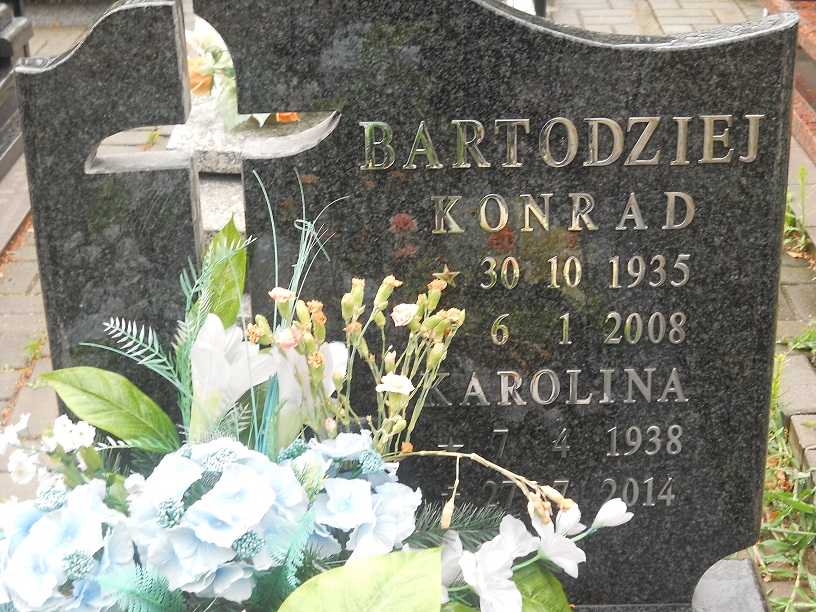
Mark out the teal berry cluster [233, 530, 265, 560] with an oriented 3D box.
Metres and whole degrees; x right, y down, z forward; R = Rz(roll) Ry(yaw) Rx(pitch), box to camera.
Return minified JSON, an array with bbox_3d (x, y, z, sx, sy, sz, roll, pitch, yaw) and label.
[{"bbox_3d":[-0.142,0.215,1.397,0.030,0.026,0.027,-9,24,-17],"label":"teal berry cluster"}]

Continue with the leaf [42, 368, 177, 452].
[{"bbox_3d":[-0.282,0.096,1.485,0.152,0.030,0.056,29,67,-7],"label":"leaf"}]

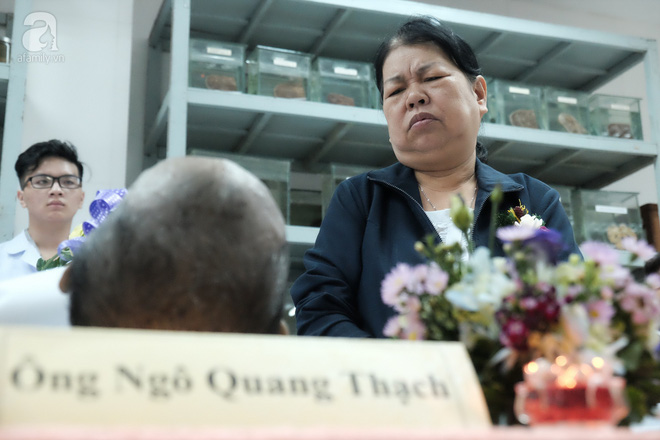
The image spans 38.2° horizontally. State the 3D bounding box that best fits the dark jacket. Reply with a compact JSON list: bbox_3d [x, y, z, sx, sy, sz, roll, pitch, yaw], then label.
[{"bbox_3d":[0.179,0.172,1.520,0.510,0.600,0.360,1,-13,-4],"label":"dark jacket"}]

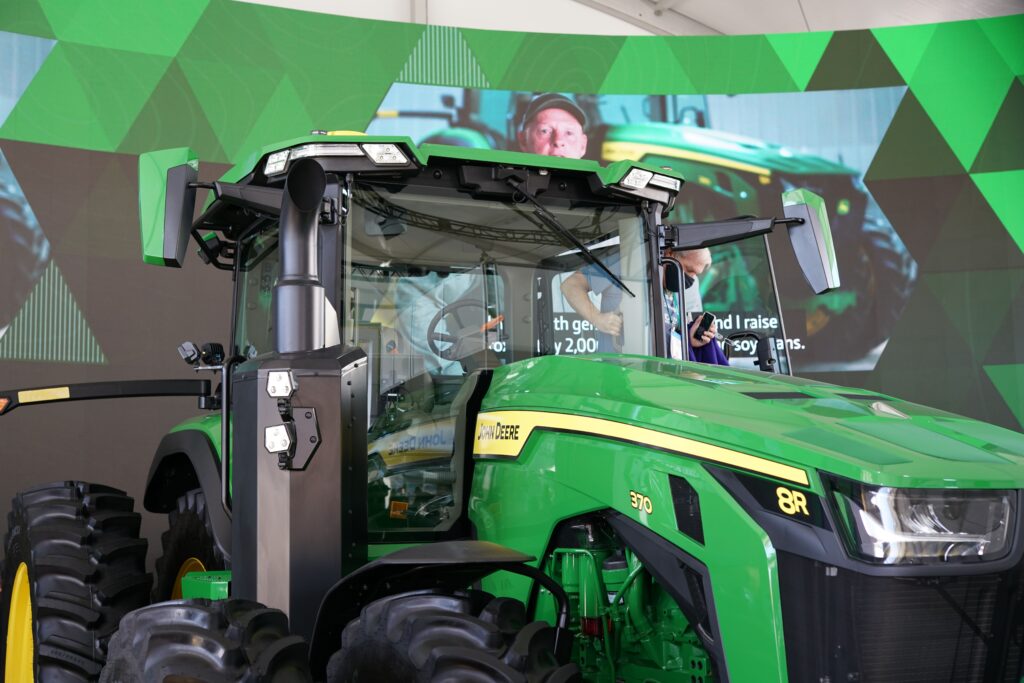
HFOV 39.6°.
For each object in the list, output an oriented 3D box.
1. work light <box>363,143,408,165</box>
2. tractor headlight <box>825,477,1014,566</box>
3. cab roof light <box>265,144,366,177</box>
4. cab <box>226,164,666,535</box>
[{"bbox_3d":[-0.514,-0.755,5.715,0.195,0.083,0.067,1,-8,-12],"label":"work light"},{"bbox_3d":[0.918,0.399,3.202,0.349,0.188,0.212,1,-8,-14],"label":"tractor headlight"},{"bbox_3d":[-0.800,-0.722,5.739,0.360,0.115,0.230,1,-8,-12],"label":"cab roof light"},{"bbox_3d":[-0.260,0.169,6.497,1.640,1.460,1.640,2,-8,-24],"label":"cab"}]

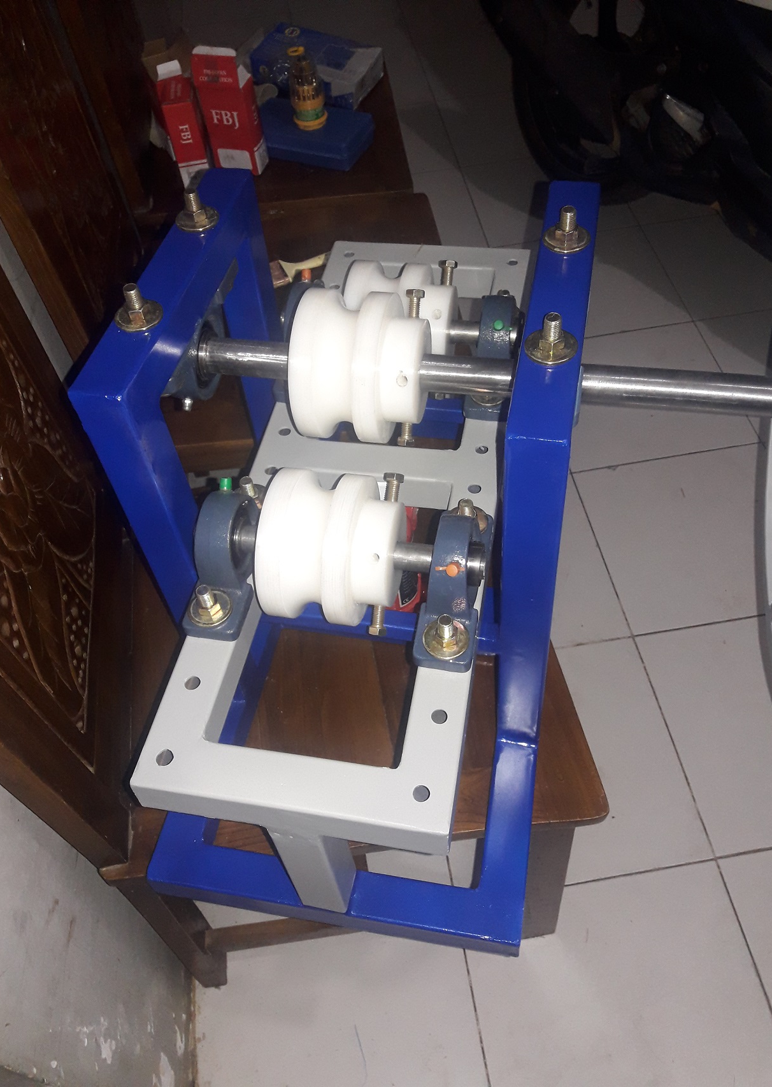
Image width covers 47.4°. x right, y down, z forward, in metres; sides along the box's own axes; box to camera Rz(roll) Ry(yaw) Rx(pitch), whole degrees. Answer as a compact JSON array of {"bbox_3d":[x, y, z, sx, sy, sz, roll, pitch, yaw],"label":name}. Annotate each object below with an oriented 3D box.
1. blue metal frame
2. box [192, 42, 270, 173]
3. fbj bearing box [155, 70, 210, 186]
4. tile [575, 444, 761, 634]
[{"bbox_3d":[-0.003,-0.042,0.727,0.305,0.419,0.575,7,54,10],"label":"blue metal frame"},{"bbox_3d":[-0.243,-0.680,1.375,0.072,0.193,0.045,9,54,12],"label":"box"},{"bbox_3d":[-0.318,-0.654,1.395,0.045,0.141,0.080,-13,53,-5],"label":"fbj bearing box"},{"bbox_3d":[0.513,-0.016,1.430,0.335,0.009,0.335,-9,53,-1],"label":"tile"}]

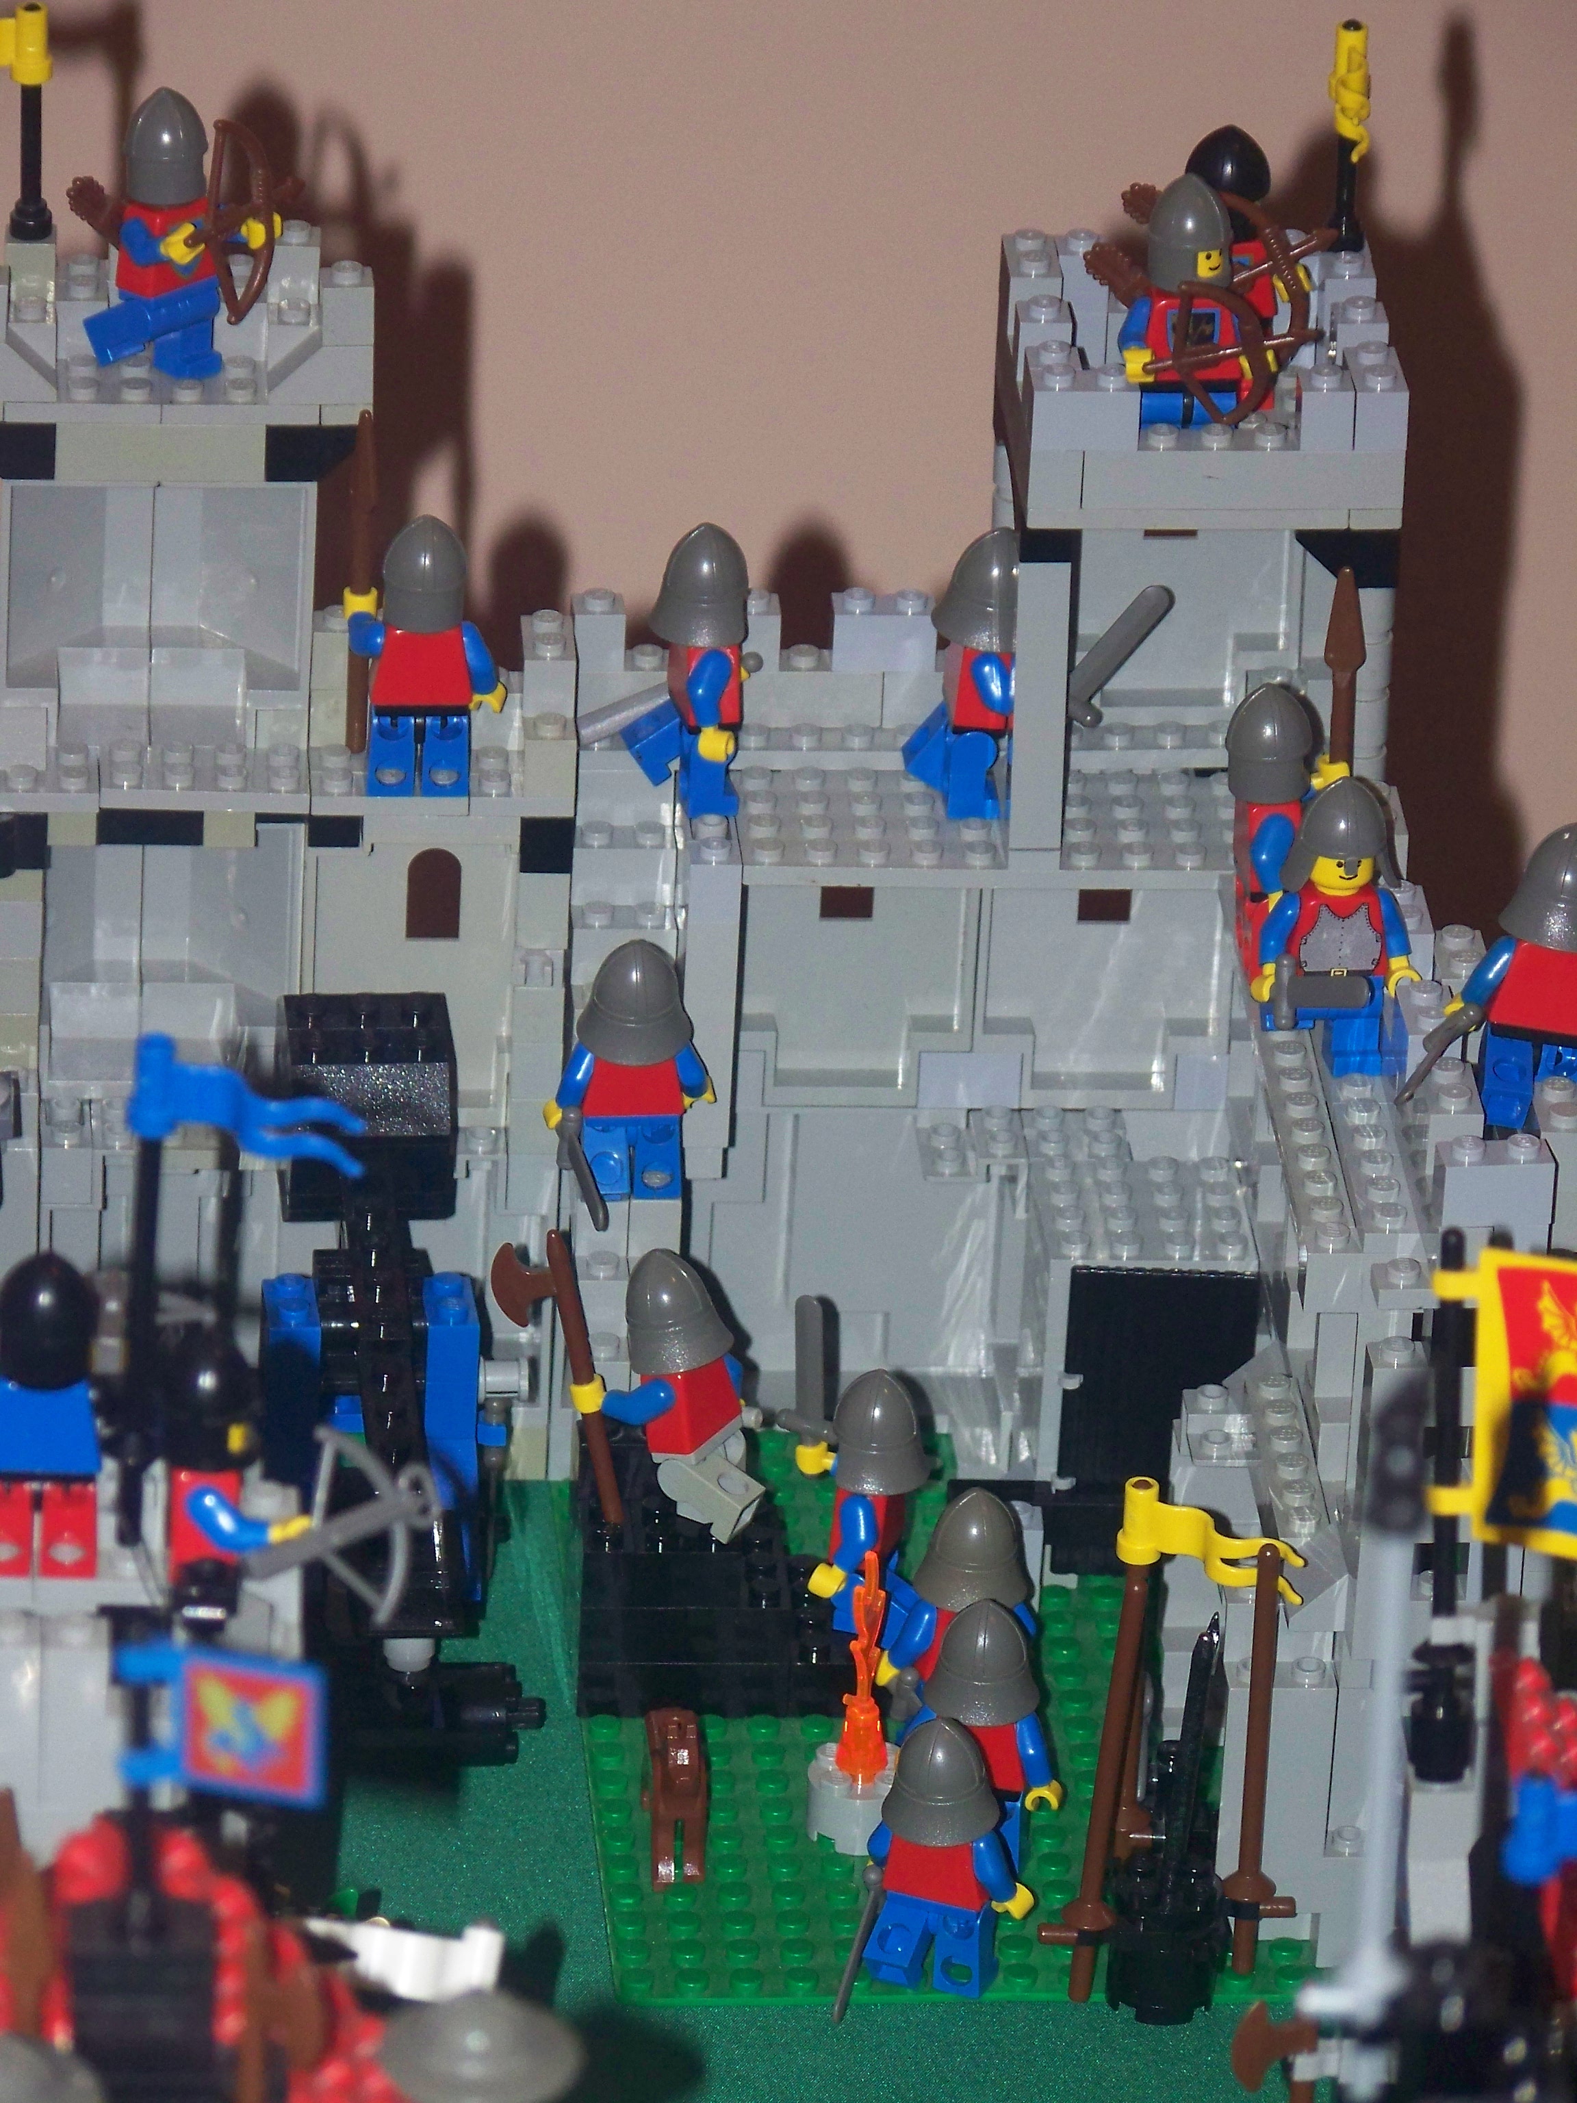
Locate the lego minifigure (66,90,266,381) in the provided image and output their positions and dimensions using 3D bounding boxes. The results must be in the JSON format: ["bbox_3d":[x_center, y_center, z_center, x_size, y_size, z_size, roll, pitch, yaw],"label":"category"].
[{"bbox_3d":[-0.093,-0.123,1.909,0.026,0.046,0.024,22,33,34],"label":"lego minifigure"}]

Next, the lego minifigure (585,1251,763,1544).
[{"bbox_3d":[-0.015,0.051,1.905,0.024,0.047,0.025,8,25,37],"label":"lego minifigure"}]

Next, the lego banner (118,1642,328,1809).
[{"bbox_3d":[-0.066,0.079,1.486,0.024,0.019,0.004,7,28,8],"label":"lego banner"}]

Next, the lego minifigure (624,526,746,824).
[{"bbox_3d":[-0.013,-0.059,1.923,0.021,0.046,0.025,-3,28,-11],"label":"lego minifigure"}]

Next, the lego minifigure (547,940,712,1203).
[{"bbox_3d":[-0.024,0.003,1.908,0.026,0.046,0.017,-1,32,-6],"label":"lego minifigure"}]

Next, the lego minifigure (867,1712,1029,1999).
[{"bbox_3d":[0.022,0.116,1.843,0.026,0.047,0.017,12,33,17],"label":"lego minifigure"}]

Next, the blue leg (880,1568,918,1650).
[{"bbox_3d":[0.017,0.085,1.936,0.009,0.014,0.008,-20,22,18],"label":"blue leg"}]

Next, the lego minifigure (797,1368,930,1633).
[{"bbox_3d":[0.011,0.069,1.915,0.022,0.046,0.025,9,28,13],"label":"lego minifigure"}]

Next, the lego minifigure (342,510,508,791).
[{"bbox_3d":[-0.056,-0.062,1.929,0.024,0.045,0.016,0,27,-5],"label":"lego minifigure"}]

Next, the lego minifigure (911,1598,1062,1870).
[{"bbox_3d":[0.028,0.099,1.875,0.025,0.044,0.016,7,28,8],"label":"lego minifigure"}]

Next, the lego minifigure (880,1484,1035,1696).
[{"bbox_3d":[0.028,0.086,1.901,0.026,0.046,0.017,-5,27,-14],"label":"lego minifigure"}]

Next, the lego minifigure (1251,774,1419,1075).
[{"bbox_3d":[0.079,-0.019,1.845,0.025,0.045,0.018,0,27,-5],"label":"lego minifigure"}]

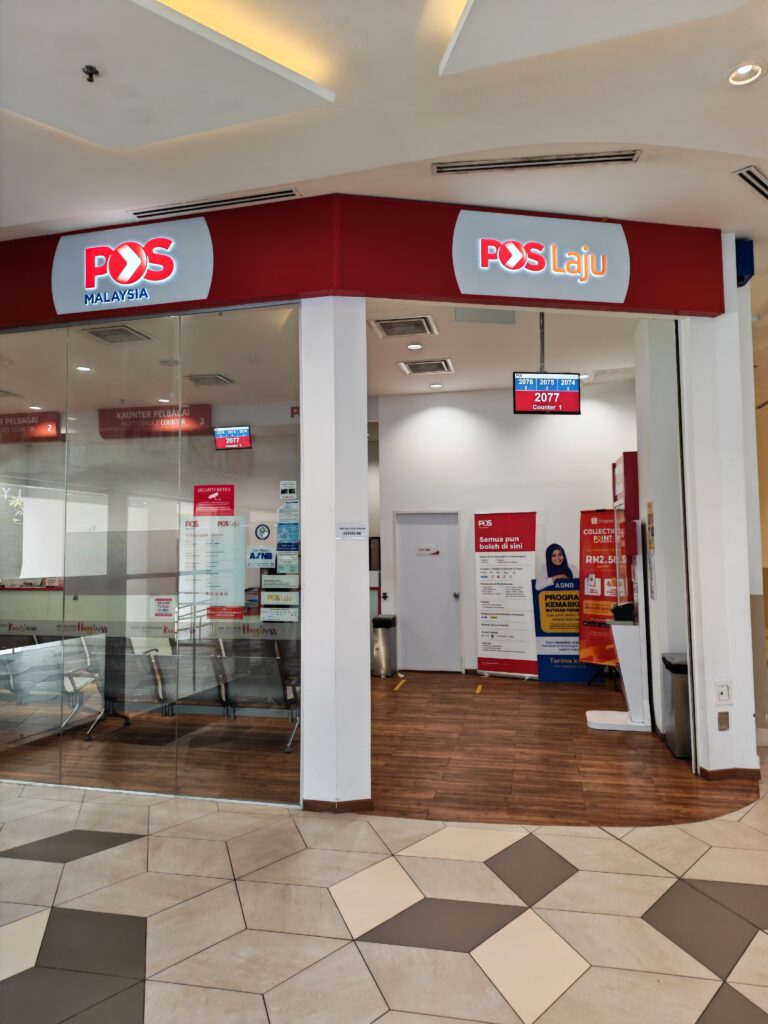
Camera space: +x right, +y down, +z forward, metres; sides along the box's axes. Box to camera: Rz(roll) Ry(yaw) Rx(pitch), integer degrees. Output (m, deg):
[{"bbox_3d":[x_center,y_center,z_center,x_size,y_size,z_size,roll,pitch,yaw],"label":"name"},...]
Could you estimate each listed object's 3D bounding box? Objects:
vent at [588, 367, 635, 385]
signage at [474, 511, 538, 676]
[{"bbox_3d":[2.862,-1.704,8.724,0.600,0.060,0.600,-2,-4,14],"label":"vent"},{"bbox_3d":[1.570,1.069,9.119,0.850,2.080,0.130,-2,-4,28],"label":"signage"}]

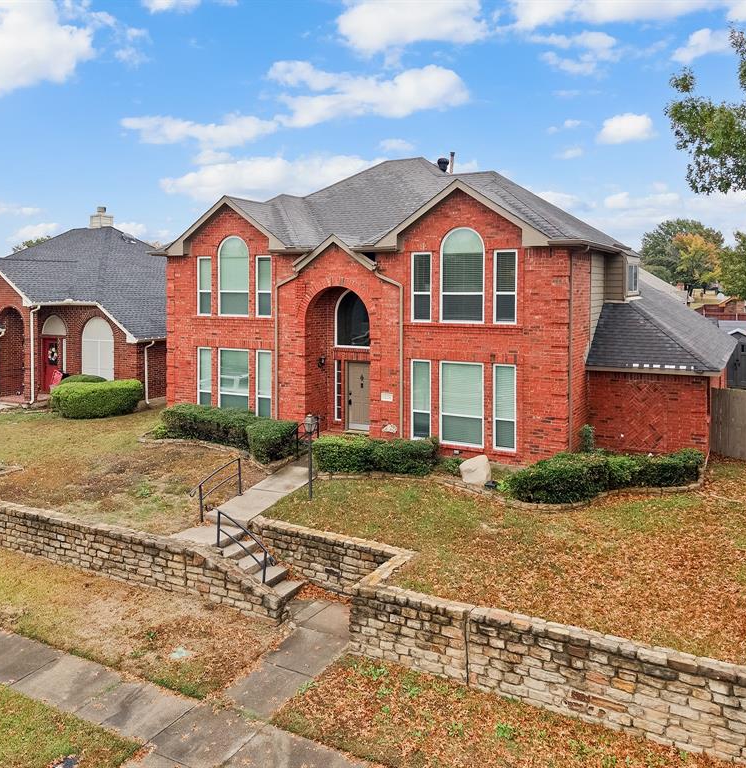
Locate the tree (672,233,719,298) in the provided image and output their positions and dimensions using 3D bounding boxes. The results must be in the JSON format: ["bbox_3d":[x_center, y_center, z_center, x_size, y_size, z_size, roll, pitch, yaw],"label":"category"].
[{"bbox_3d":[36.599,-12.862,78.318,5.800,7.400,5.800,4,8,28],"label":"tree"}]

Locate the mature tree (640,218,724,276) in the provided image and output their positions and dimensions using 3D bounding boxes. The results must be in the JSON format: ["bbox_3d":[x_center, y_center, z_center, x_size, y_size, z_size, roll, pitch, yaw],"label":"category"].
[{"bbox_3d":[40.148,-15.585,89.962,10.400,10.200,10.400,4,8,28],"label":"mature tree"}]

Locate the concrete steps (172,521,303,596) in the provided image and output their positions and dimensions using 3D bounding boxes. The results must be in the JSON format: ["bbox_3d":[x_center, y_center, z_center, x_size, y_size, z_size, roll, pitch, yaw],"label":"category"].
[{"bbox_3d":[-2.688,3.553,14.190,2.550,1.000,1.200,4,8,28],"label":"concrete steps"}]

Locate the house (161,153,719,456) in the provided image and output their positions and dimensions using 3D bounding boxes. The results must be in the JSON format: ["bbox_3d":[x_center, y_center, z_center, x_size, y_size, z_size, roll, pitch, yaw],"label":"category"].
[{"bbox_3d":[3.257,-3.232,24.629,16.500,8.760,13.800,4,8,28],"label":"house"}]

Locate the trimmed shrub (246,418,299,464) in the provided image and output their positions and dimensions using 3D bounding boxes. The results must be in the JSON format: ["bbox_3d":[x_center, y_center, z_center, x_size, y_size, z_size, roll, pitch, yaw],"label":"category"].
[{"bbox_3d":[-2.767,1.502,19.069,0.950,0.900,1.500,4,8,28],"label":"trimmed shrub"}]

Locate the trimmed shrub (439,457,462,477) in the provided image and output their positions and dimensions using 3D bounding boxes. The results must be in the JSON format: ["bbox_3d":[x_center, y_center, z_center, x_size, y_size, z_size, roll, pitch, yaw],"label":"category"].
[{"bbox_3d":[1.894,1.982,17.277,0.600,0.420,0.550,4,8,28],"label":"trimmed shrub"}]

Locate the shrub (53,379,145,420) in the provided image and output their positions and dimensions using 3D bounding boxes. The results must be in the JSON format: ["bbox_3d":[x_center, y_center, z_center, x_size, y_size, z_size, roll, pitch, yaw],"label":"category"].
[{"bbox_3d":[-8.857,0.380,22.932,1.550,1.050,2.500,4,8,28],"label":"shrub"}]

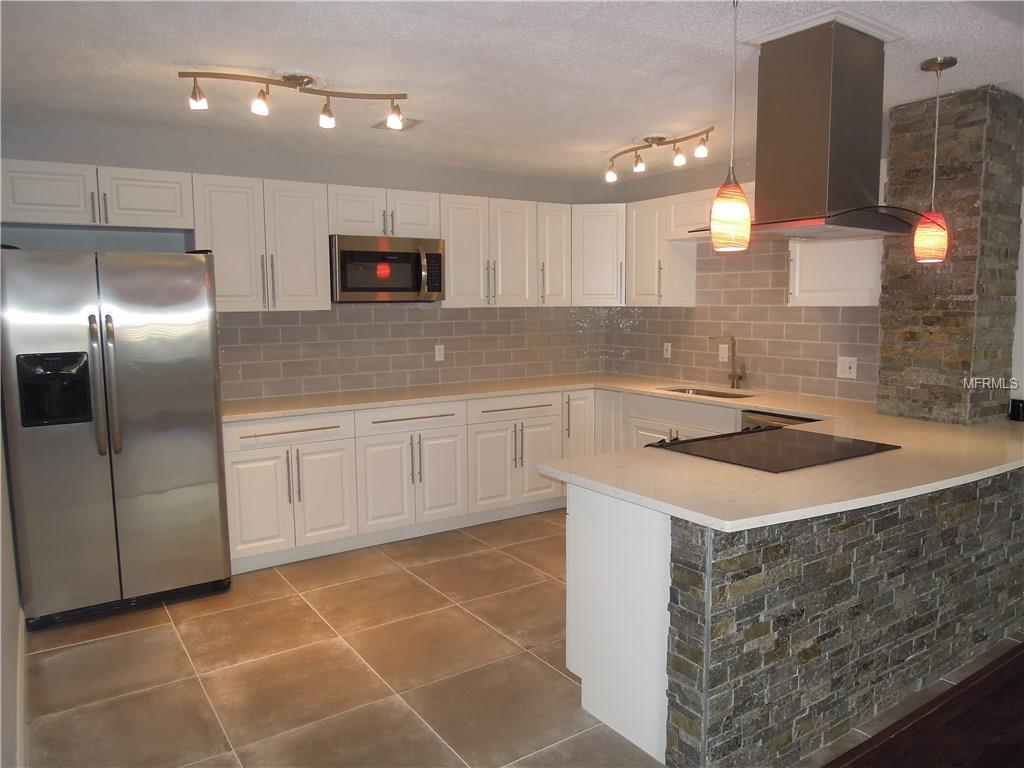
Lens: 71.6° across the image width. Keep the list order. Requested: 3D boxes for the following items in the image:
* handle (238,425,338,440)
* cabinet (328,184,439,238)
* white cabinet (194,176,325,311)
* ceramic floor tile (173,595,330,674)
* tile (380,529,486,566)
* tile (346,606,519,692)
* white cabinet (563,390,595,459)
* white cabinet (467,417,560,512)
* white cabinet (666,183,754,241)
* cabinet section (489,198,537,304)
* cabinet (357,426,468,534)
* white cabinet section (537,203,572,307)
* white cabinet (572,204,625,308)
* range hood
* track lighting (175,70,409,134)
[{"bbox_3d":[-1.240,0.270,3.985,0.557,0.014,0.036,-5,7,-34],"label":"handle"},{"bbox_3d":[-0.886,-1.096,4.641,0.763,0.299,0.330,-5,7,-34],"label":"cabinet"},{"bbox_3d":[-1.522,-0.821,4.276,0.756,0.759,0.330,-5,7,-34],"label":"white cabinet"},{"bbox_3d":[-1.185,1.143,3.283,0.598,0.015,0.600,-5,7,-34],"label":"ceramic floor tile"},{"bbox_3d":[-0.500,1.017,4.402,0.598,0.015,0.510,-5,7,-34],"label":"tile"},{"bbox_3d":[-0.354,1.148,3.117,0.598,0.015,0.600,-5,7,-34],"label":"tile"},{"bbox_3d":[0.314,0.392,5.419,0.292,0.753,0.622,-5,7,-34],"label":"white cabinet"},{"bbox_3d":[-0.133,0.511,5.130,0.785,0.588,0.622,-5,7,-34],"label":"white cabinet"},{"bbox_3d":[1.477,-1.119,4.617,0.329,0.297,0.955,-5,7,-34],"label":"white cabinet"},{"bbox_3d":[-0.070,-0.937,5.181,0.402,0.757,0.320,-5,7,-32],"label":"cabinet section"},{"bbox_3d":[-0.760,0.571,4.696,0.764,0.589,0.560,-5,7,-34],"label":"cabinet"},{"bbox_3d":[0.231,-0.961,5.372,0.312,0.757,0.320,-5,7,-32],"label":"white cabinet section"},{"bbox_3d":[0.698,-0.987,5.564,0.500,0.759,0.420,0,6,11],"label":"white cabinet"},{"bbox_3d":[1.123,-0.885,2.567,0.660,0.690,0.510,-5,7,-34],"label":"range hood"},{"bbox_3d":[-0.923,-1.246,3.088,0.960,0.220,0.160,-3,6,-21],"label":"track lighting"}]

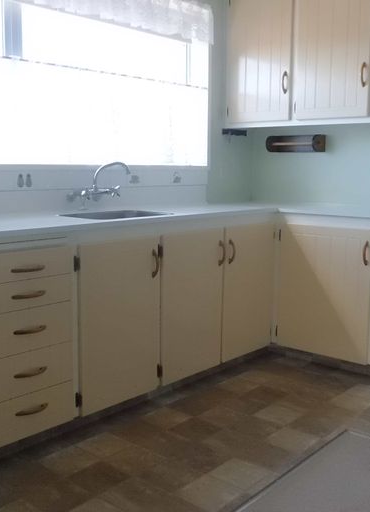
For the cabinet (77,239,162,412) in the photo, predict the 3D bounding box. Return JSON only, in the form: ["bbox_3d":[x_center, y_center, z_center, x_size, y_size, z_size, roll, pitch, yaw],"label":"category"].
[{"bbox_3d":[-0.469,0.263,2.619,0.539,0.739,0.482,7,11,41],"label":"cabinet"}]

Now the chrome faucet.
[{"bbox_3d":[-0.415,-0.374,2.861,0.300,0.230,0.260,9,12,43],"label":"chrome faucet"}]

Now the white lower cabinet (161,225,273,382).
[{"bbox_3d":[0.013,0.191,3.175,0.570,0.760,0.920,9,12,43],"label":"white lower cabinet"}]

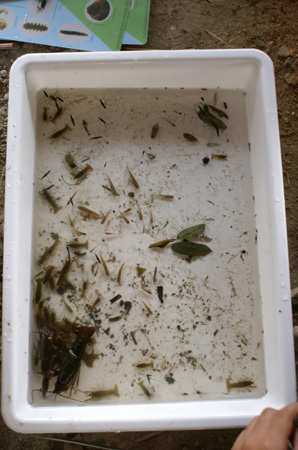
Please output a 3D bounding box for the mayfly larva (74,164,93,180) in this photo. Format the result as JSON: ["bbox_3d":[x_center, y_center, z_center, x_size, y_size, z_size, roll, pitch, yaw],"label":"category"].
[{"bbox_3d":[-0.081,-0.064,0.644,0.025,0.005,0.007,-39,82,-9],"label":"mayfly larva"}]

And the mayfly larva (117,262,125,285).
[{"bbox_3d":[-0.032,0.056,0.631,0.005,0.004,0.029,18,80,2],"label":"mayfly larva"}]

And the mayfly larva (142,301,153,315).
[{"bbox_3d":[-0.003,0.098,0.625,0.004,0.003,0.021,-39,83,-7],"label":"mayfly larva"}]

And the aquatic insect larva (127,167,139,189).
[{"bbox_3d":[-0.020,-0.060,0.653,0.005,0.004,0.035,-24,81,-5],"label":"aquatic insect larva"}]

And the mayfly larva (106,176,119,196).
[{"bbox_3d":[-0.047,-0.050,0.650,0.005,0.004,0.032,-26,81,-6],"label":"mayfly larva"}]

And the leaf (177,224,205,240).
[{"bbox_3d":[0.051,0.008,0.638,0.039,0.005,0.012,-27,81,-6],"label":"leaf"}]

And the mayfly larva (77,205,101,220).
[{"bbox_3d":[-0.072,-0.016,0.630,0.030,0.005,0.007,20,79,2],"label":"mayfly larva"}]

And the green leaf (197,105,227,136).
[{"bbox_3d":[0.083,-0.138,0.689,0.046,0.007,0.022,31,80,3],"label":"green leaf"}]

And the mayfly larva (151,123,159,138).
[{"bbox_3d":[0.008,-0.122,0.682,0.008,0.006,0.022,19,79,1],"label":"mayfly larva"}]

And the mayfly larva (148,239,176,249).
[{"bbox_3d":[0.016,0.022,0.623,0.033,0.005,0.006,-15,79,-5],"label":"mayfly larva"}]

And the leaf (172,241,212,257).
[{"bbox_3d":[0.051,0.029,0.623,0.048,0.004,0.015,6,78,-1],"label":"leaf"}]

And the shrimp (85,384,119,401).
[{"bbox_3d":[-0.053,0.190,0.595,0.039,0.007,0.014,-4,79,-3],"label":"shrimp"}]

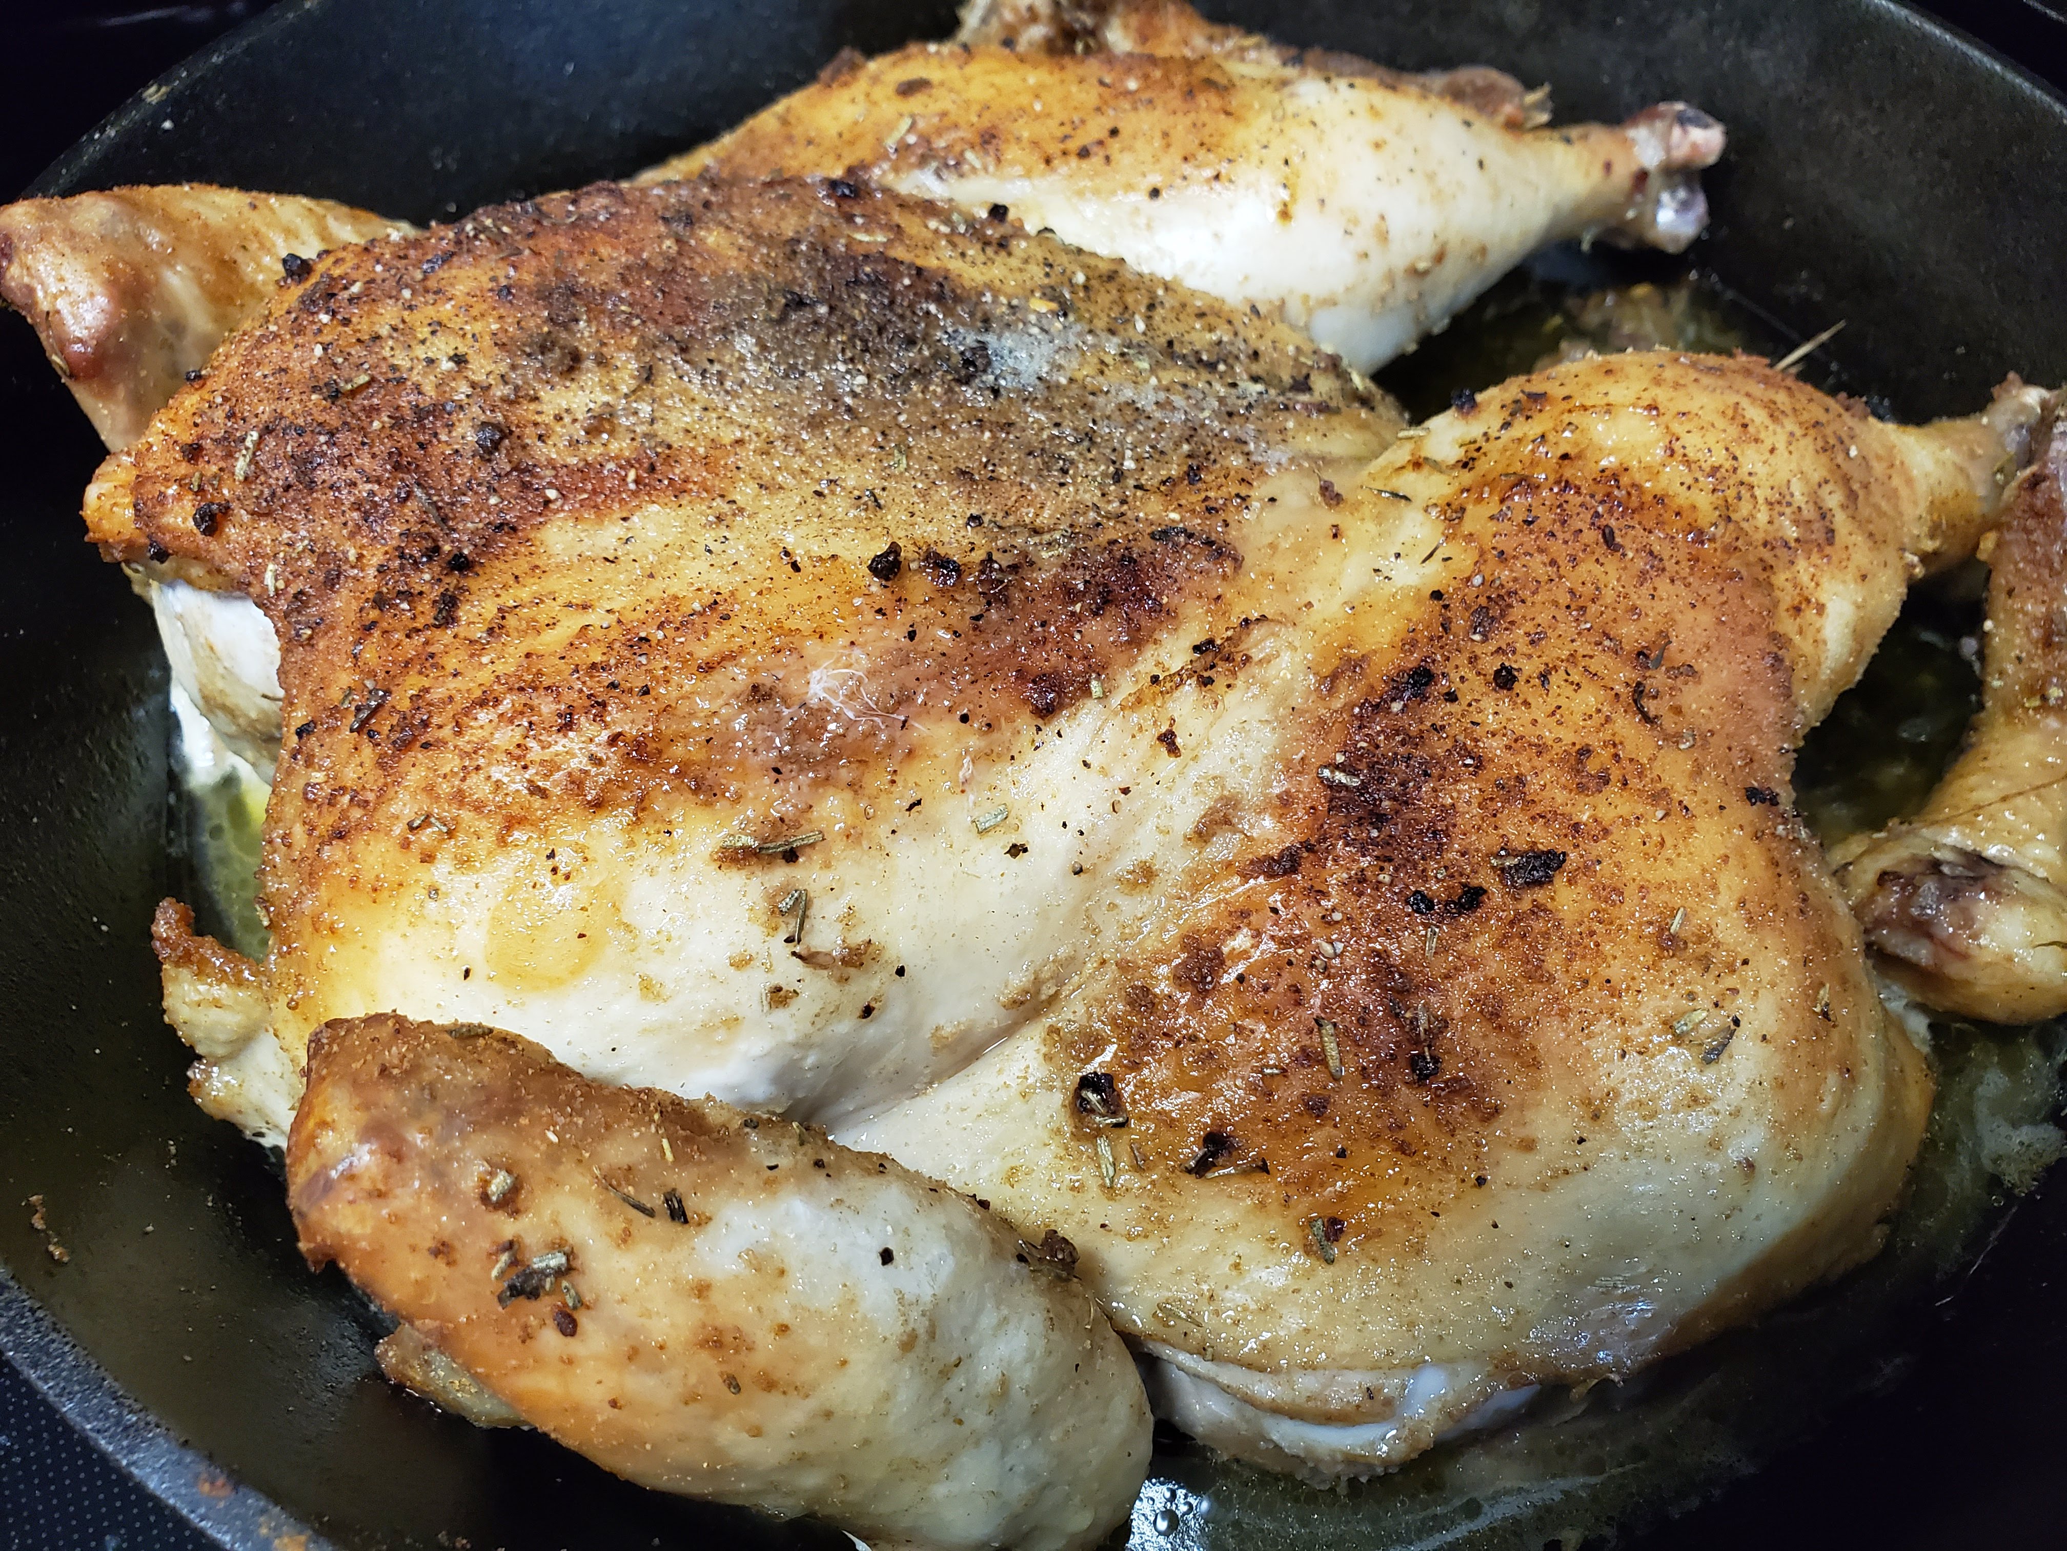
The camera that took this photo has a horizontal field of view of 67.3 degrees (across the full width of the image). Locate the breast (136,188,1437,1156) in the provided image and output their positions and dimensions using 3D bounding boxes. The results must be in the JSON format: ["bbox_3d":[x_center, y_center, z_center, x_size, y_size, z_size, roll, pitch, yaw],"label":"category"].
[{"bbox_3d":[-0.036,-0.025,0.204,0.161,0.066,0.130,-5,55,-6],"label":"breast"}]

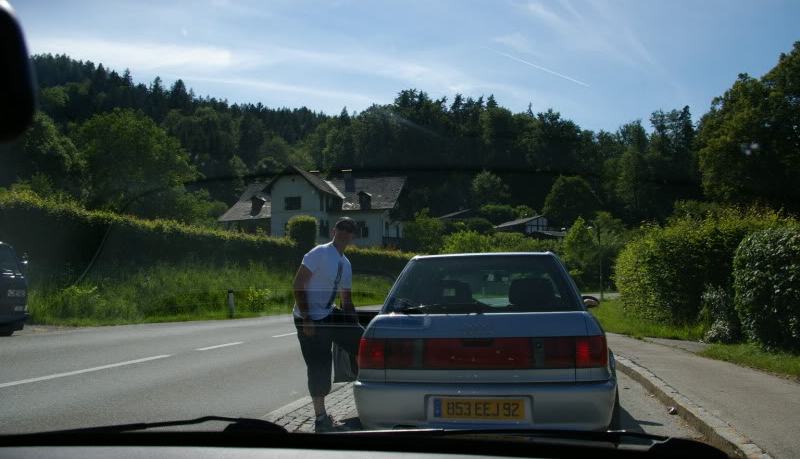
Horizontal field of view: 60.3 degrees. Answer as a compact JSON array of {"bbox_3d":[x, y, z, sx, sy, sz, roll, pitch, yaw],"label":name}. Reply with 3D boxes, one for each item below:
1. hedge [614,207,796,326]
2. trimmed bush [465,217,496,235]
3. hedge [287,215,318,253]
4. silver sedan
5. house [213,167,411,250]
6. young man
[{"bbox_3d":[5.905,0.824,14.000,2.300,2.100,4.000,-1,-3,3],"label":"hedge"},{"bbox_3d":[8.767,-0.324,75.000,3.500,2.100,3.100,-1,-3,0],"label":"trimmed bush"},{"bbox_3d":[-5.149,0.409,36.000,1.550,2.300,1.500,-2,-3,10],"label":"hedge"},{"bbox_3d":[0.828,0.905,6.147,1.700,1.410,4.480,-2,-3,9],"label":"silver sedan"},{"bbox_3d":[-9.524,-1.825,81.419,20.000,9.000,11.000,-2,-4,15],"label":"house"},{"bbox_3d":[-0.566,0.746,5.450,0.430,1.700,0.500,-4,-4,38],"label":"young man"}]

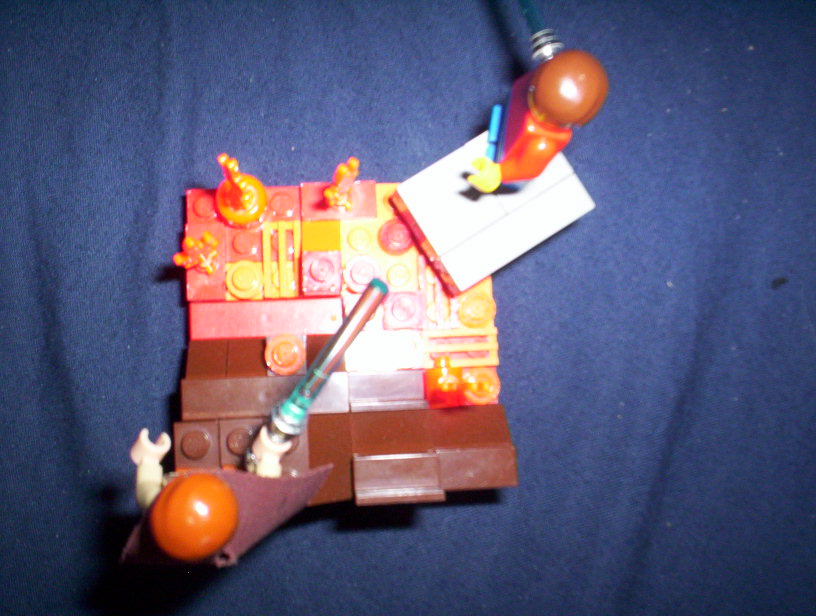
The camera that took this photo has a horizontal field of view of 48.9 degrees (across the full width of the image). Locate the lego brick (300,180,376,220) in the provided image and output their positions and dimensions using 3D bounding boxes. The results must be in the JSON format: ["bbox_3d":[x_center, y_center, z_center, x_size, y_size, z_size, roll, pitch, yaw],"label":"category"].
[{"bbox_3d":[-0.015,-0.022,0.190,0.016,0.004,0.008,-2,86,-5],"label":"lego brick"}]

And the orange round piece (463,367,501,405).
[{"bbox_3d":[0.015,0.016,0.189,0.008,0.005,0.008,0,85,-5],"label":"orange round piece"}]

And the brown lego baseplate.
[{"bbox_3d":[-0.011,0.028,0.174,0.064,0.023,0.016,-2,85,-6],"label":"brown lego baseplate"}]

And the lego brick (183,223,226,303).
[{"bbox_3d":[-0.042,-0.009,0.187,0.008,0.003,0.016,-2,85,-6],"label":"lego brick"}]

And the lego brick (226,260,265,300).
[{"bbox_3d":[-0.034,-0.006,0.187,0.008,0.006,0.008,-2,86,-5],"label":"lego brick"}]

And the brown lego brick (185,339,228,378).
[{"bbox_3d":[-0.041,0.010,0.184,0.008,0.007,0.008,-2,85,-5],"label":"brown lego brick"}]

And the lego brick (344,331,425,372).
[{"bbox_3d":[-0.005,0.009,0.188,0.016,0.004,0.008,-2,85,-6],"label":"lego brick"}]

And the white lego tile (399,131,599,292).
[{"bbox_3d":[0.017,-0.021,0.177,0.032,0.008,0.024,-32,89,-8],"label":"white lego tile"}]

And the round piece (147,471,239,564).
[{"bbox_3d":[-0.031,0.030,0.129,0.013,0.011,0.013,1,85,-6],"label":"round piece"}]

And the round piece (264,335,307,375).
[{"bbox_3d":[-0.025,0.009,0.182,0.008,0.005,0.008,-2,86,-5],"label":"round piece"}]

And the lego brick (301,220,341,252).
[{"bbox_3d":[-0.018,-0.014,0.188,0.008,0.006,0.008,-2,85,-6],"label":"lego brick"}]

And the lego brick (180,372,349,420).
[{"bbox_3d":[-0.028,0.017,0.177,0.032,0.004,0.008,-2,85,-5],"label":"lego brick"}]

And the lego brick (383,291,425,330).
[{"bbox_3d":[-0.002,0.001,0.187,0.008,0.009,0.008,-2,86,-5],"label":"lego brick"}]

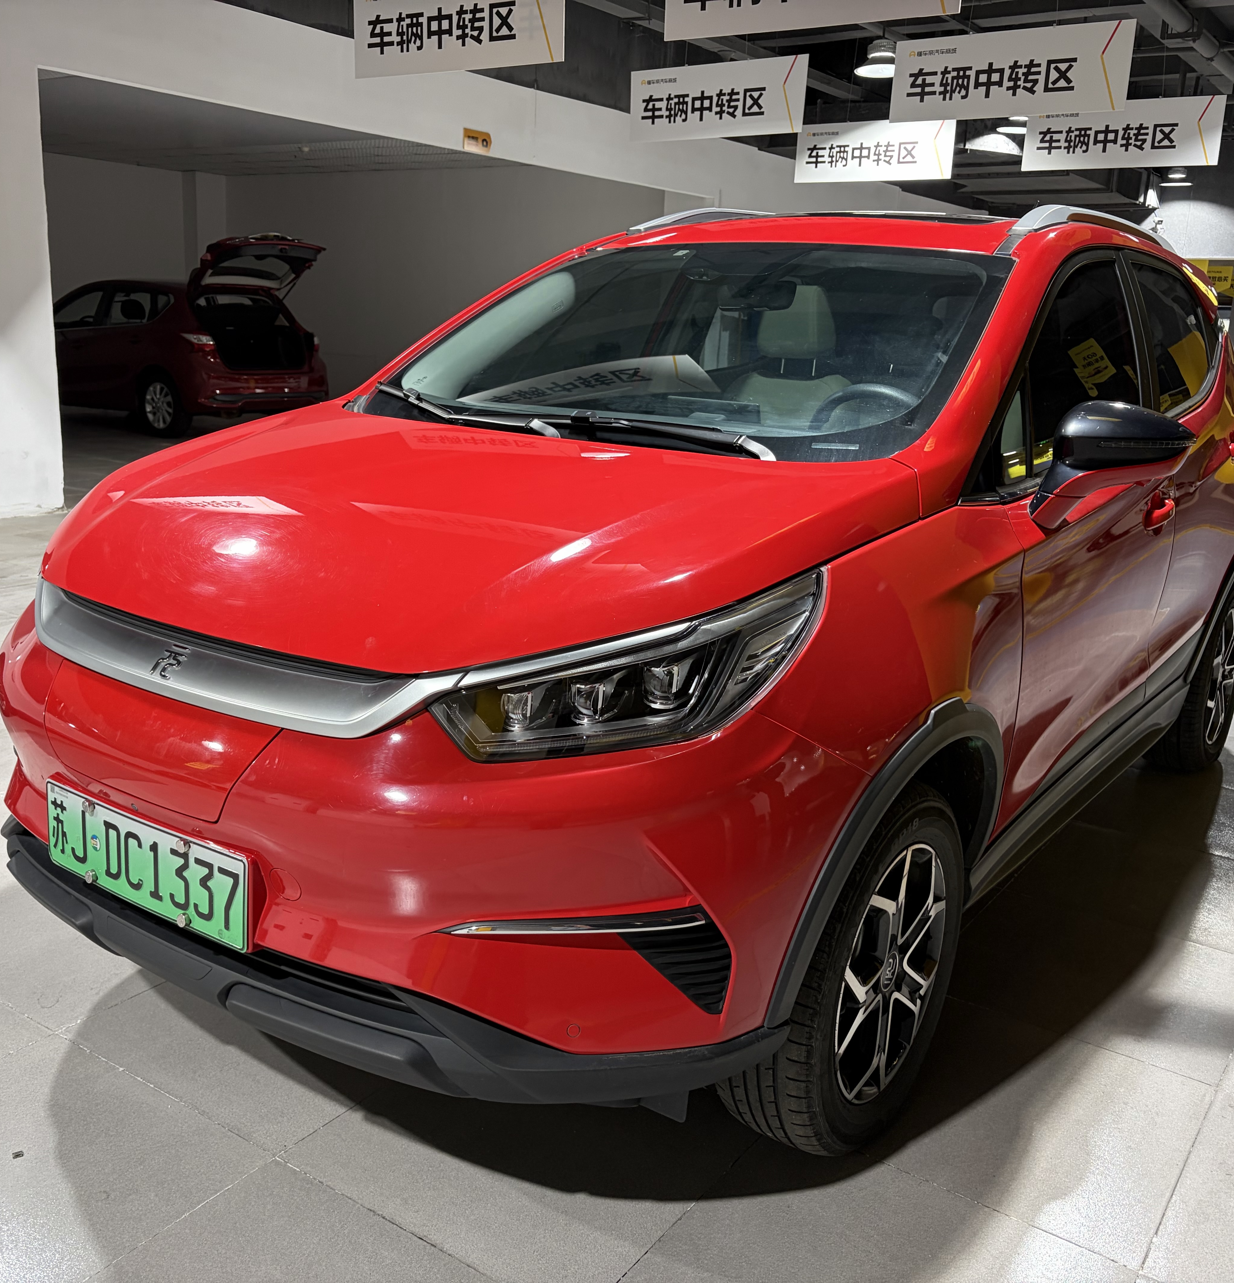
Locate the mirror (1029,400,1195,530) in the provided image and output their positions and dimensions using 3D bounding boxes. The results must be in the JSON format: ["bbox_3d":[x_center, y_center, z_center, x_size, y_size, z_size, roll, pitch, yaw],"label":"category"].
[{"bbox_3d":[0.909,-0.321,2.357,0.270,0.230,0.190,12,17,34],"label":"mirror"}]

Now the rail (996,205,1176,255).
[{"bbox_3d":[1.284,-1.048,3.364,0.080,0.140,1.600,11,16,34],"label":"rail"}]

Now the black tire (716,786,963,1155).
[{"bbox_3d":[0.373,0.517,2.138,0.210,0.650,0.650,12,17,34],"label":"black tire"}]

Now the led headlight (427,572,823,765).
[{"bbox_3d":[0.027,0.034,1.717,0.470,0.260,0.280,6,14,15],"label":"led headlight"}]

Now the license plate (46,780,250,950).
[{"bbox_3d":[-0.693,0.318,1.870,0.480,0.140,0.012,11,14,34],"label":"license plate"}]

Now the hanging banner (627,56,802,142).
[{"bbox_3d":[0.707,-3.919,9.319,1.500,0.500,0.030,12,17,35],"label":"hanging banner"}]

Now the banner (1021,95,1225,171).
[{"bbox_3d":[3.977,-3.998,10.144,1.500,0.500,0.030,12,17,33],"label":"banner"}]

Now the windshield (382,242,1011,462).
[{"bbox_3d":[0.142,-0.680,2.796,1.400,0.130,0.880,12,45,34],"label":"windshield"}]

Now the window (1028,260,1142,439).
[{"bbox_3d":[1.003,-0.609,2.782,0.060,0.470,0.840,-8,5,38],"label":"window"}]

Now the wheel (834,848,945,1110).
[{"bbox_3d":[0.393,0.521,2.129,0.170,0.440,0.440,12,17,34],"label":"wheel"}]

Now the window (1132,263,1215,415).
[{"bbox_3d":[1.518,-0.806,3.457,0.060,0.400,0.760,-8,5,38],"label":"window"}]

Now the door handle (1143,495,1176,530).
[{"bbox_3d":[1.228,-0.289,2.905,0.050,0.050,0.220,11,16,34],"label":"door handle"}]

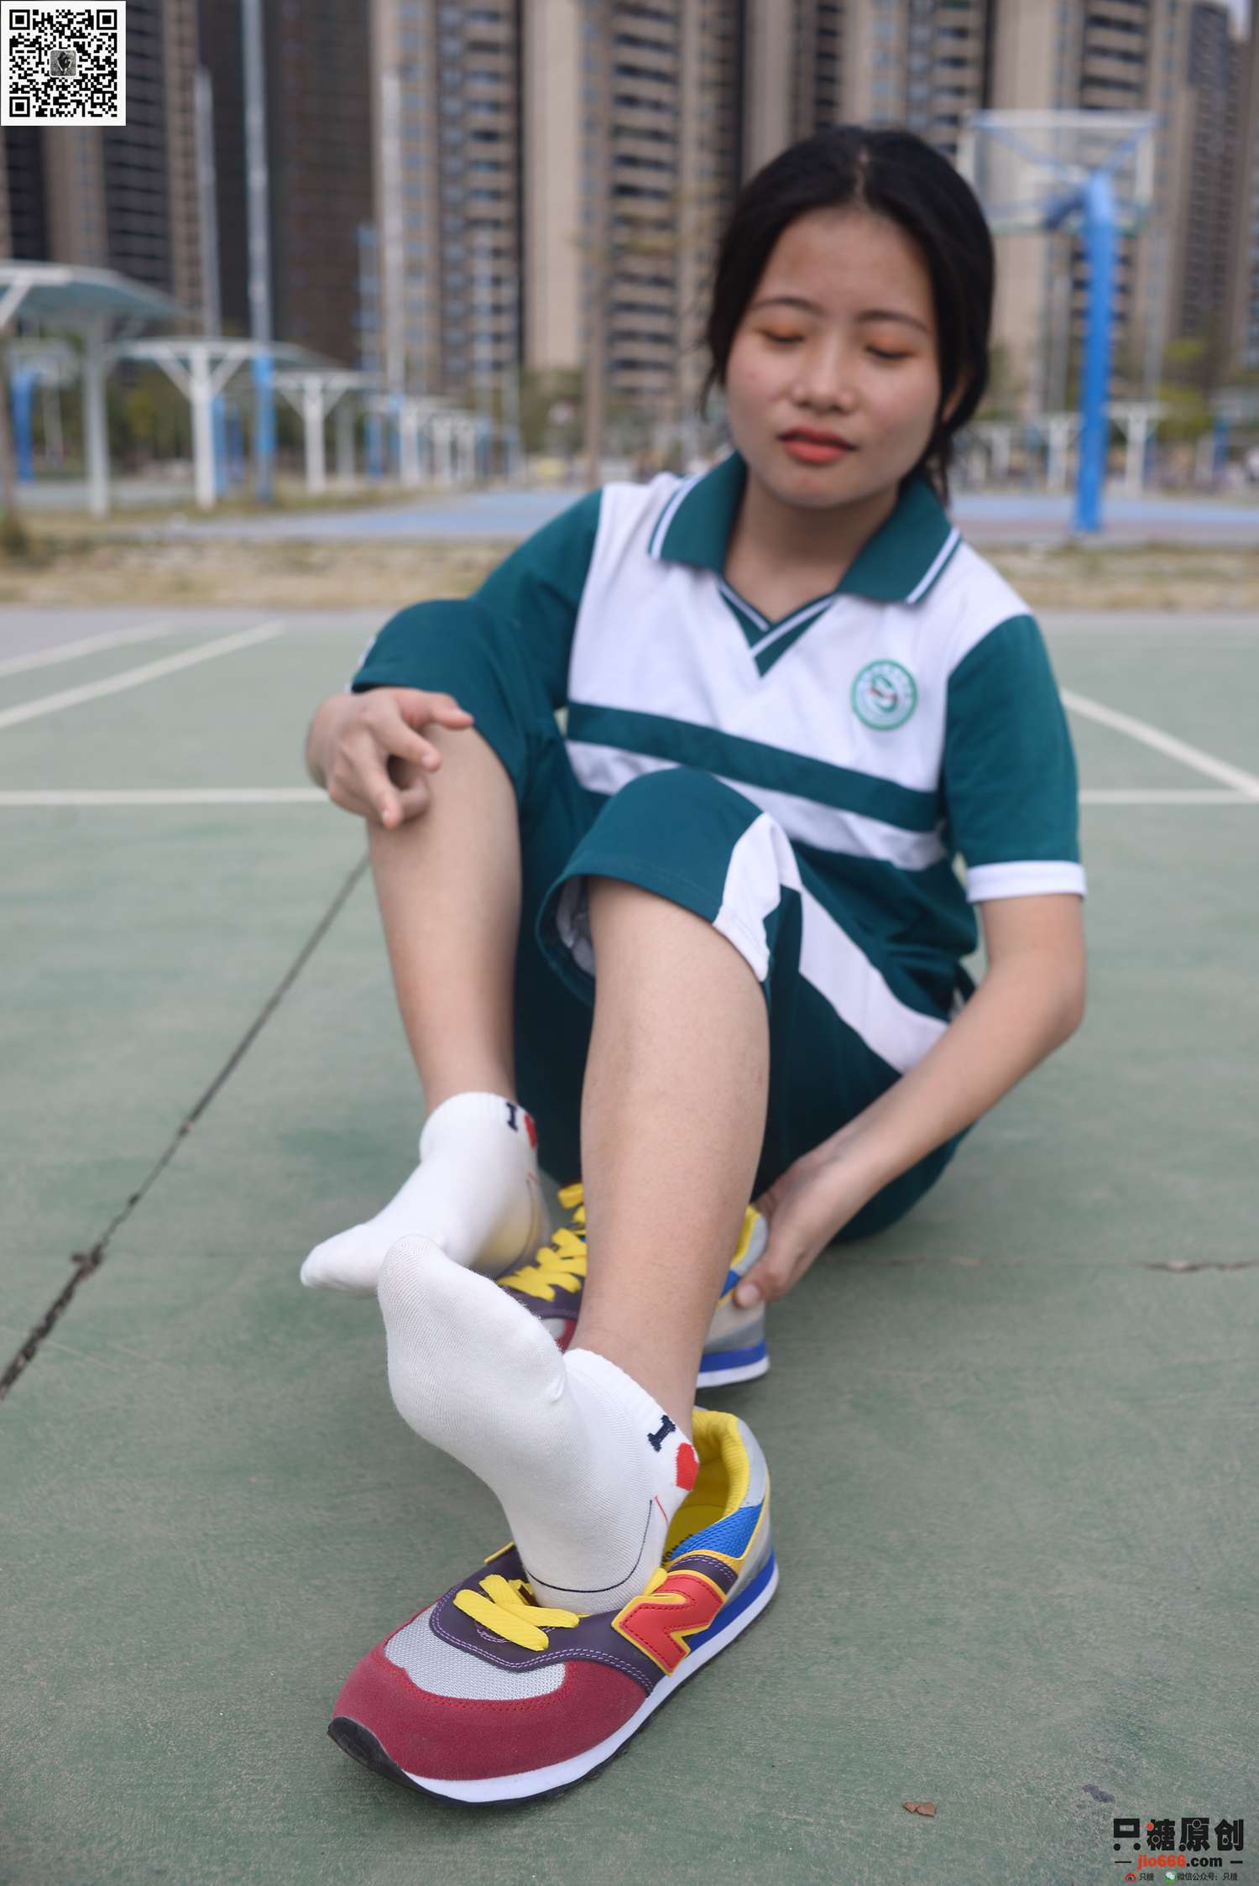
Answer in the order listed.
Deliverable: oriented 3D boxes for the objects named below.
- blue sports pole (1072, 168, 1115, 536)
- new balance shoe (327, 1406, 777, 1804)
[{"bbox_3d":[3.936,-5.000,15.500,0.220,3.030,0.220,0,15,0],"label":"blue sports pole"},{"bbox_3d":[-0.026,0.307,0.878,0.105,0.110,0.280,13,19,40],"label":"new balance shoe"}]

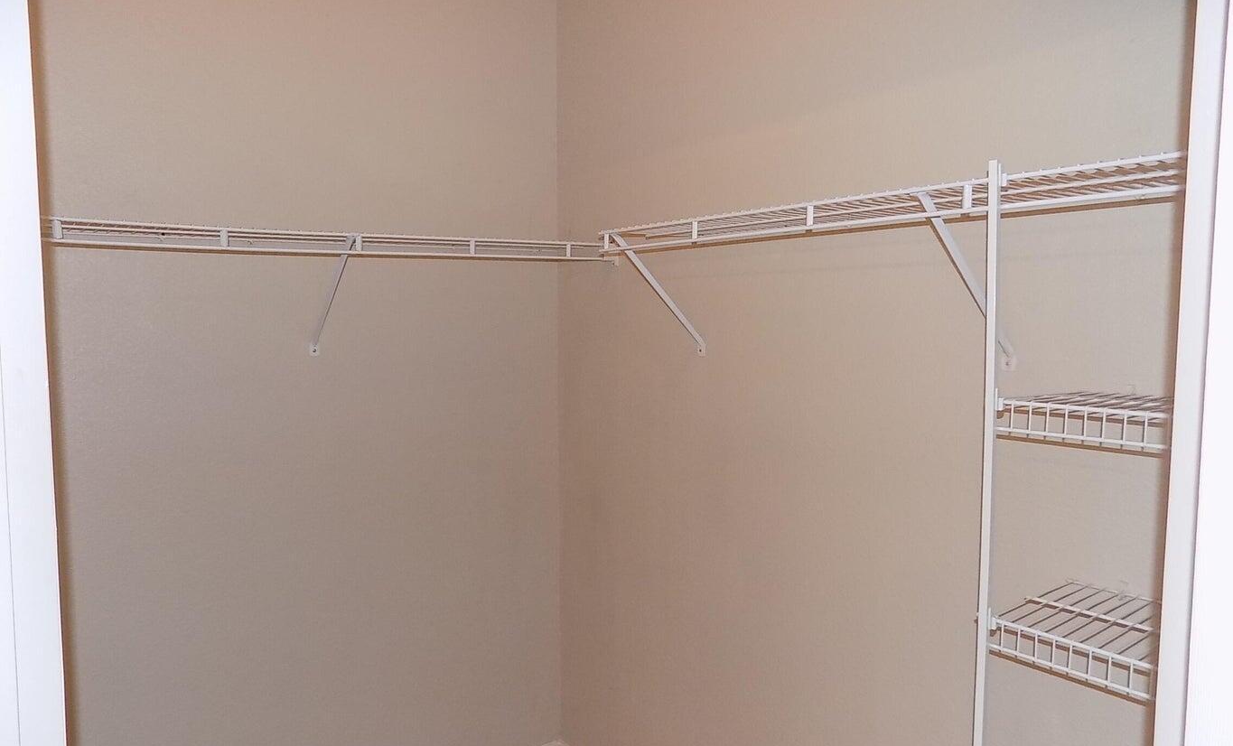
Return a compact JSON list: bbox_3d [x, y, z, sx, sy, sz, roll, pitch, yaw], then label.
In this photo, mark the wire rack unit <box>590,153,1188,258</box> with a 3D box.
[{"bbox_3d":[0.494,-0.292,1.562,0.305,0.050,1.372,-4,5,-38],"label":"wire rack unit"}]

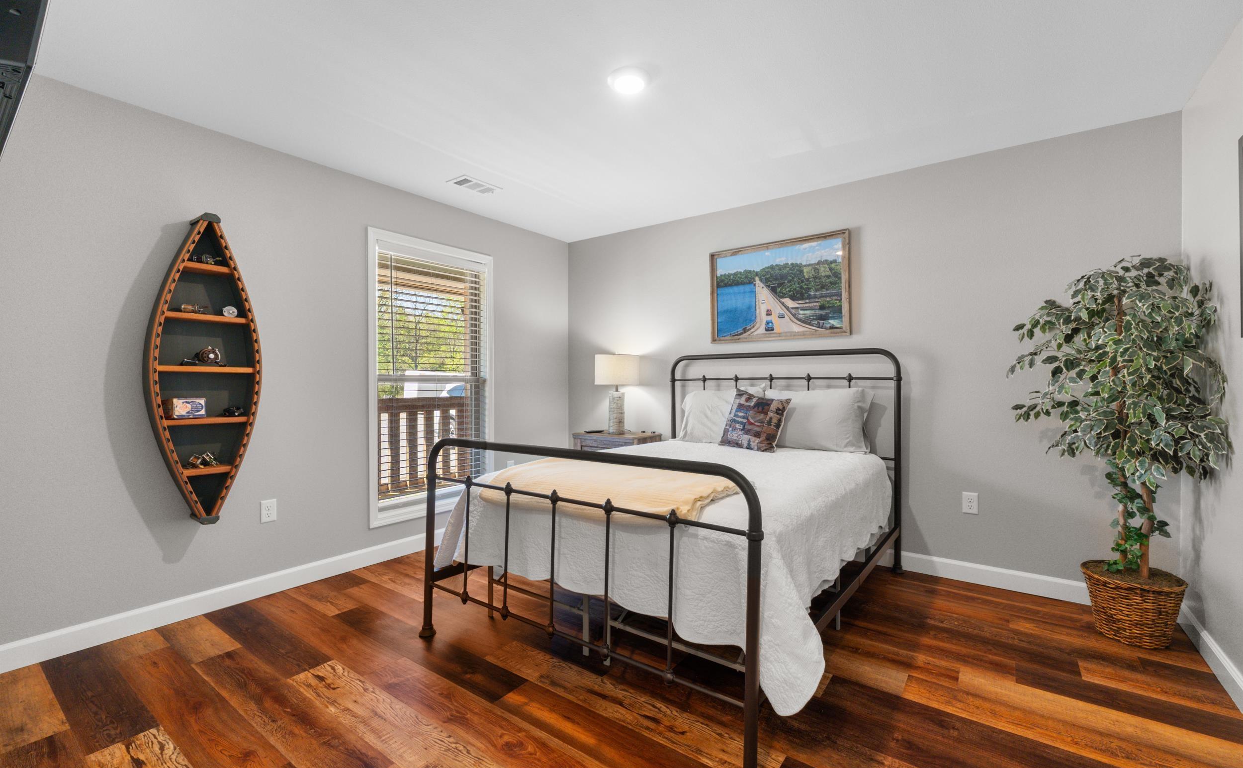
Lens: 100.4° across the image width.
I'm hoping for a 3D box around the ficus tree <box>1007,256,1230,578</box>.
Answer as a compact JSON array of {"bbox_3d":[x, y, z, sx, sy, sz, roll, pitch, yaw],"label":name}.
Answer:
[{"bbox_3d":[2.169,0.154,2.354,0.680,1.460,0.740,0,0,36],"label":"ficus tree"}]

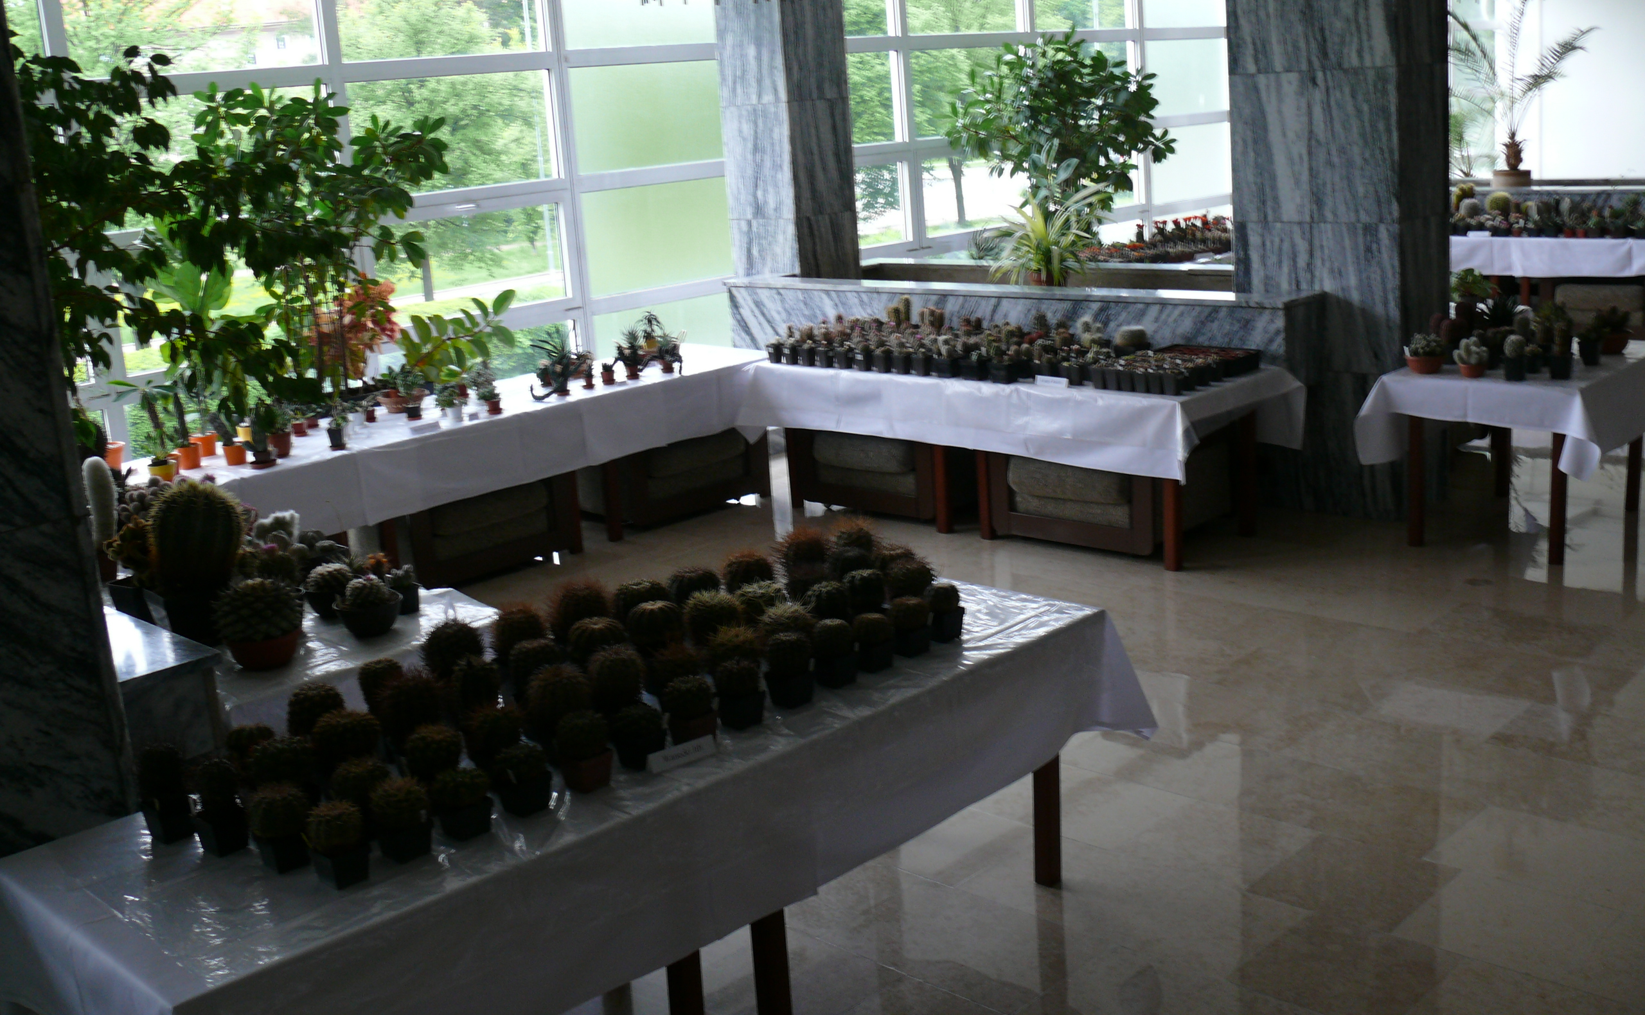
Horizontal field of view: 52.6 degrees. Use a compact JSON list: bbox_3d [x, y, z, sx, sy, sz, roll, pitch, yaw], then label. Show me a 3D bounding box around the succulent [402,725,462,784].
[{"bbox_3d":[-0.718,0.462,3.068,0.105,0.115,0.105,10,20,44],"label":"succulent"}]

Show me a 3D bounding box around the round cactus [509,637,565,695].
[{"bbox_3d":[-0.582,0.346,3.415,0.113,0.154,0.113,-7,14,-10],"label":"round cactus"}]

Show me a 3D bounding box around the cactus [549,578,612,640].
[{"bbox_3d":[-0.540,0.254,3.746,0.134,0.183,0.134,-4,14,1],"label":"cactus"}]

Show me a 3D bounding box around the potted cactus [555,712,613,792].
[{"bbox_3d":[-0.443,0.446,3.068,0.102,0.130,0.102,10,20,44],"label":"potted cactus"}]

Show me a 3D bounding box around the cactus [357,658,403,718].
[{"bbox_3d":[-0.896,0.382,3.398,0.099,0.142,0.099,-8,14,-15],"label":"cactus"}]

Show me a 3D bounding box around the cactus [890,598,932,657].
[{"bbox_3d":[0.190,0.259,3.660,0.092,0.115,0.092,10,20,44],"label":"cactus"}]

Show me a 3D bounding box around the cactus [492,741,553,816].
[{"bbox_3d":[-0.540,0.481,2.981,0.102,0.116,0.102,10,20,44],"label":"cactus"}]

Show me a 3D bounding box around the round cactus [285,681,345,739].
[{"bbox_3d":[-1.012,0.409,3.319,0.116,0.127,0.116,-4,13,1],"label":"round cactus"}]

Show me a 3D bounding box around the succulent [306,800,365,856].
[{"bbox_3d":[-0.826,0.544,2.824,0.099,0.092,0.099,10,19,44],"label":"succulent"}]

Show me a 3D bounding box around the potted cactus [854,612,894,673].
[{"bbox_3d":[0.105,0.296,3.706,0.086,0.118,0.086,10,19,44],"label":"potted cactus"}]

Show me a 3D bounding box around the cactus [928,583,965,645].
[{"bbox_3d":[0.276,0.235,3.769,0.071,0.129,0.071,-17,19,-41],"label":"cactus"}]

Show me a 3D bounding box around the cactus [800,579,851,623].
[{"bbox_3d":[0.011,0.220,3.878,0.113,0.103,0.113,-4,13,1],"label":"cactus"}]

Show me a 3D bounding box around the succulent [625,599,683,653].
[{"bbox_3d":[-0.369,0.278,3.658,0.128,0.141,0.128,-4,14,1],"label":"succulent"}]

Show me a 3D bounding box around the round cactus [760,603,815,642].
[{"bbox_3d":[-0.079,0.269,3.720,0.121,0.103,0.121,-4,13,1],"label":"round cactus"}]

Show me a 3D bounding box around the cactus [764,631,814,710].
[{"bbox_3d":[-0.071,0.339,3.511,0.092,0.148,0.092,-4,13,1],"label":"cactus"}]

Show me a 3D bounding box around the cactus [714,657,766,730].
[{"bbox_3d":[-0.168,0.372,3.350,0.087,0.133,0.087,-4,14,1],"label":"cactus"}]

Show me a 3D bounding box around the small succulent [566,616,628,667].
[{"bbox_3d":[-0.499,0.300,3.681,0.133,0.111,0.133,-4,13,1],"label":"small succulent"}]

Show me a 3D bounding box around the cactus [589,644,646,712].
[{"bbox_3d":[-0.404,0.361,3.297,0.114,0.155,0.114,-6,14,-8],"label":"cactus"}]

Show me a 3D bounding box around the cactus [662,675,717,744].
[{"bbox_3d":[-0.258,0.403,3.343,0.099,0.126,0.099,-4,13,1],"label":"cactus"}]

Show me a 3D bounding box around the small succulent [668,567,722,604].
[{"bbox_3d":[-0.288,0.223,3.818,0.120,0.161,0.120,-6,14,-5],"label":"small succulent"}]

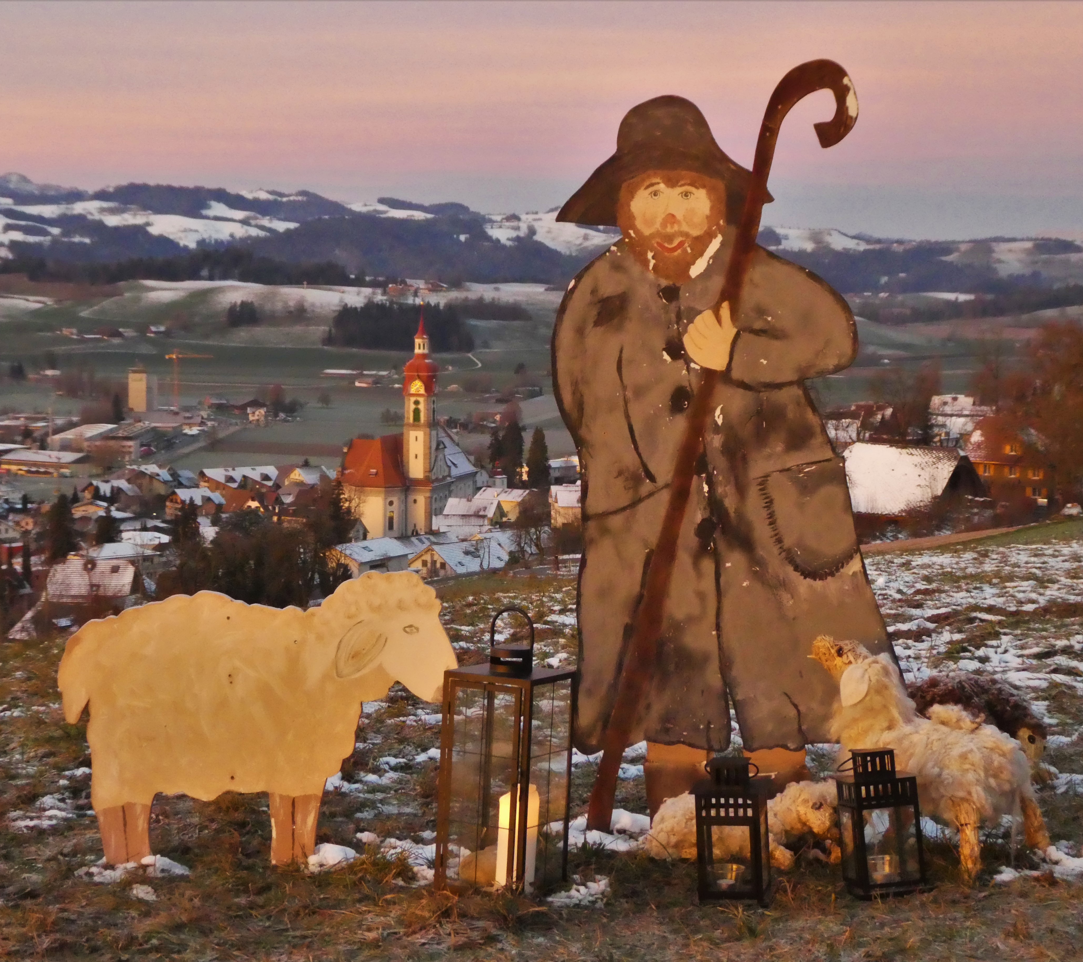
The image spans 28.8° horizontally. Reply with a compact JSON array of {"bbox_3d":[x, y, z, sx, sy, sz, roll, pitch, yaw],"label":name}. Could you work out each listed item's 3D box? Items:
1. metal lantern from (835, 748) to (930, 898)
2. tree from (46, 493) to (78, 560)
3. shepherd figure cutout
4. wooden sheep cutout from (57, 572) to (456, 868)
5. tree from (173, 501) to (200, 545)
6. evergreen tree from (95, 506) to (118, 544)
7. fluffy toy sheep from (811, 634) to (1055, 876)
[{"bbox_3d":[0.706,0.702,4.400,0.138,0.283,0.138,-8,5,-9],"label":"metal lantern"},{"bbox_3d":[-97.723,10.099,430.000,6.200,15.500,6.200,0,5,0],"label":"tree"},{"bbox_3d":[0.418,-0.063,4.850,0.775,1.660,0.060,0,4,0],"label":"shepherd figure cutout"},{"bbox_3d":[-0.616,0.518,4.570,0.865,0.640,0.025,0,5,4],"label":"wooden sheep cutout"},{"bbox_3d":[-80.619,9.929,480.000,6.149,10.521,6.149,0,4,0],"label":"tree"},{"bbox_3d":[-101.013,10.566,490.000,5.580,9.276,5.580,0,4,0],"label":"evergreen tree"},{"bbox_3d":[0.839,0.606,4.600,0.520,0.510,0.230,3,5,33],"label":"fluffy toy sheep"}]

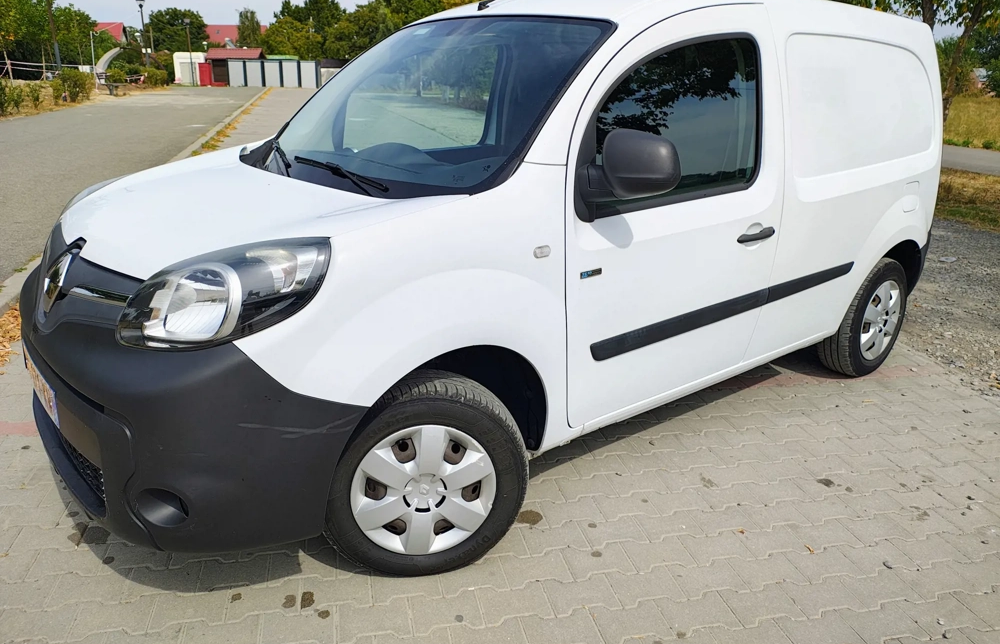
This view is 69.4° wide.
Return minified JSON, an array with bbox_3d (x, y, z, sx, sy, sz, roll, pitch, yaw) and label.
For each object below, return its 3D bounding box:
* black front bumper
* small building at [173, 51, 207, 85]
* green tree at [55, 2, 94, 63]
[{"bbox_3d":[-1.145,0.112,2.320,0.660,0.740,1.780,-13,23,-36],"label":"black front bumper"},{"bbox_3d":[-24.506,-20.008,57.000,2.500,2.450,2.100,1,19,-3],"label":"small building"},{"bbox_3d":[-20.621,-13.398,35.000,2.200,3.700,2.200,1,19,0],"label":"green tree"}]

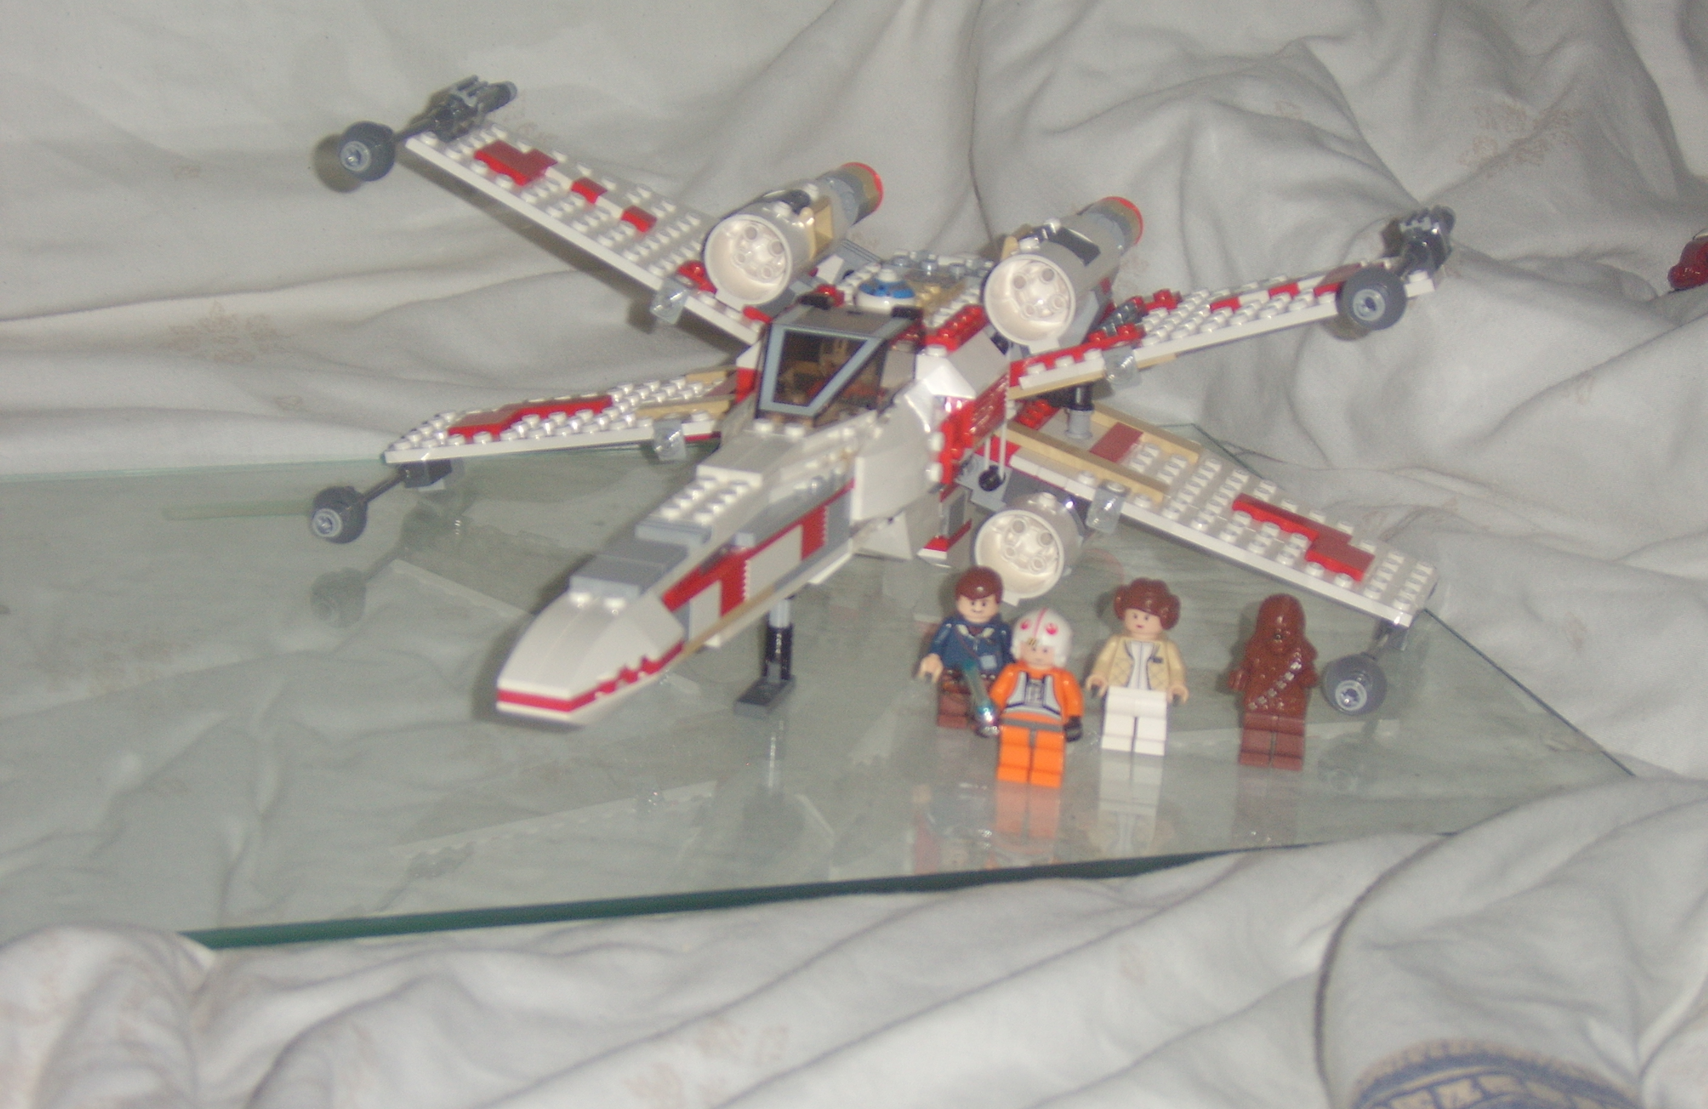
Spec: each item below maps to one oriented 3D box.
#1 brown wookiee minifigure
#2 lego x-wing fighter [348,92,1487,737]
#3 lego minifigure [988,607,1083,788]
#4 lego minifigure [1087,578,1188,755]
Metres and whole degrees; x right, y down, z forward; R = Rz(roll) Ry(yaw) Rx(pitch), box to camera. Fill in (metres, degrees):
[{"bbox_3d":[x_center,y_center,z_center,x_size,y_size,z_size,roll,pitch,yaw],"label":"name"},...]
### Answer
[{"bbox_3d":[0.101,0.030,0.831,0.022,0.042,0.015,5,19,3],"label":"brown wookiee minifigure"},{"bbox_3d":[-0.014,-0.024,0.835,0.289,0.119,0.325,9,19,16],"label":"lego x-wing fighter"},{"bbox_3d":[0.043,0.033,0.813,0.024,0.042,0.016,6,19,7],"label":"lego minifigure"},{"bbox_3d":[0.069,0.027,0.835,0.025,0.042,0.016,5,19,5],"label":"lego minifigure"}]

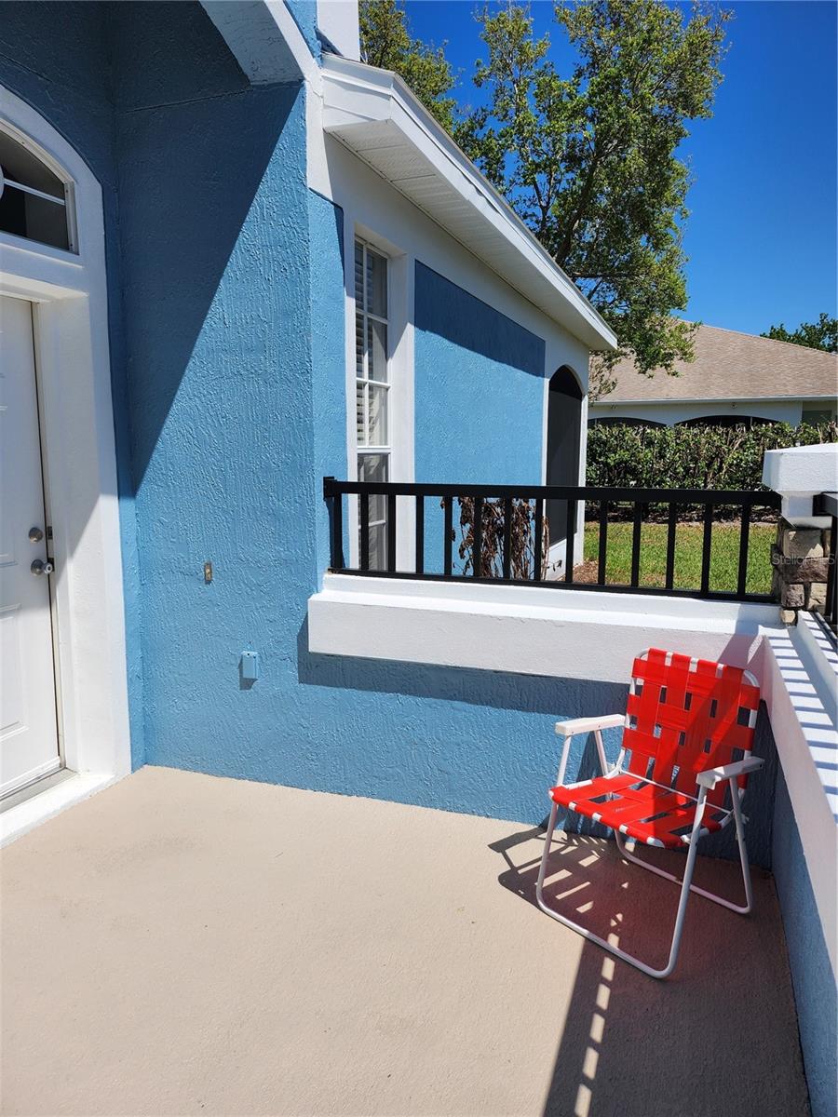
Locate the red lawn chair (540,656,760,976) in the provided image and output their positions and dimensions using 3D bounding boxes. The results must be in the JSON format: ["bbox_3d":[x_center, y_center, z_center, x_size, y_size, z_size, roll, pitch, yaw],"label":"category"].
[{"bbox_3d":[0.735,0.752,2.489,0.508,0.821,0.565,-7,11,-40],"label":"red lawn chair"}]

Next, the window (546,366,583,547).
[{"bbox_3d":[1.650,-1.213,8.964,0.120,1.943,2.215,3,9,20],"label":"window"}]

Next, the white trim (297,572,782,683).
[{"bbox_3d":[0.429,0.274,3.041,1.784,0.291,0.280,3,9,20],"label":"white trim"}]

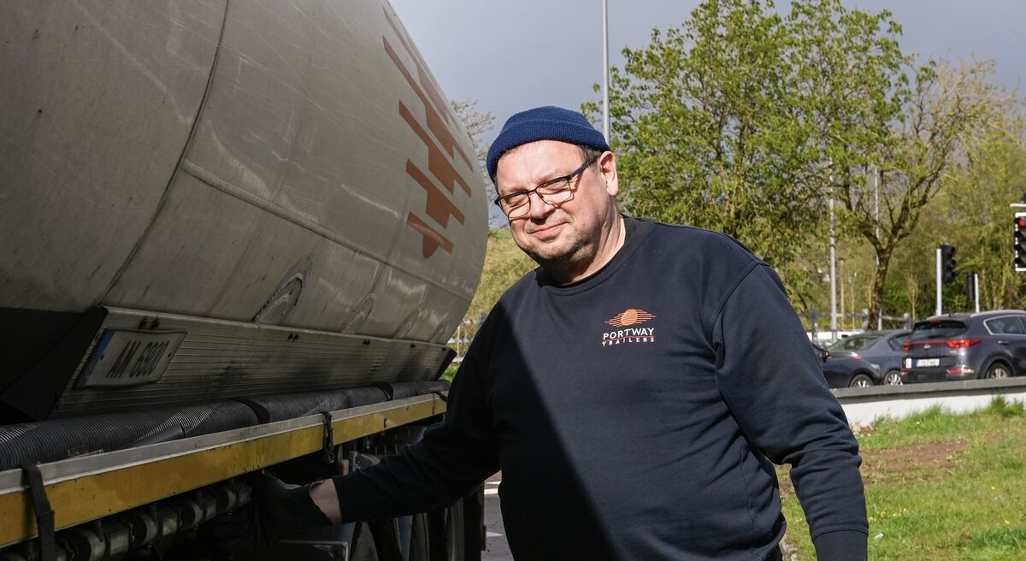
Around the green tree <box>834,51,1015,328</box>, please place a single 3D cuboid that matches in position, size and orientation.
[{"bbox_3d":[10.900,-1.700,47.000,4.800,8.300,4.500,-1,-3,0],"label":"green tree"}]

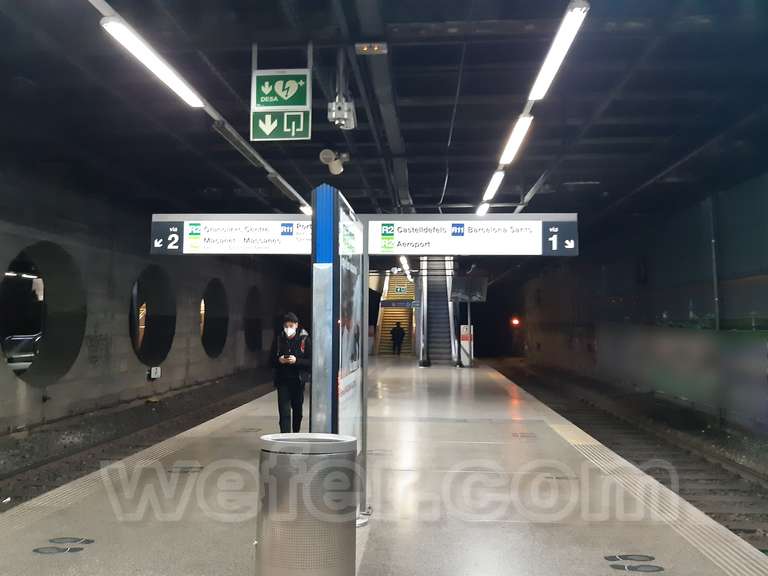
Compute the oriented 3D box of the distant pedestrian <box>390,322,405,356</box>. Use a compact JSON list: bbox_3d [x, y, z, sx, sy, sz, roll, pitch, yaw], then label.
[{"bbox_3d":[0.697,2.540,29.337,0.600,1.630,0.380,0,-3,4],"label":"distant pedestrian"}]

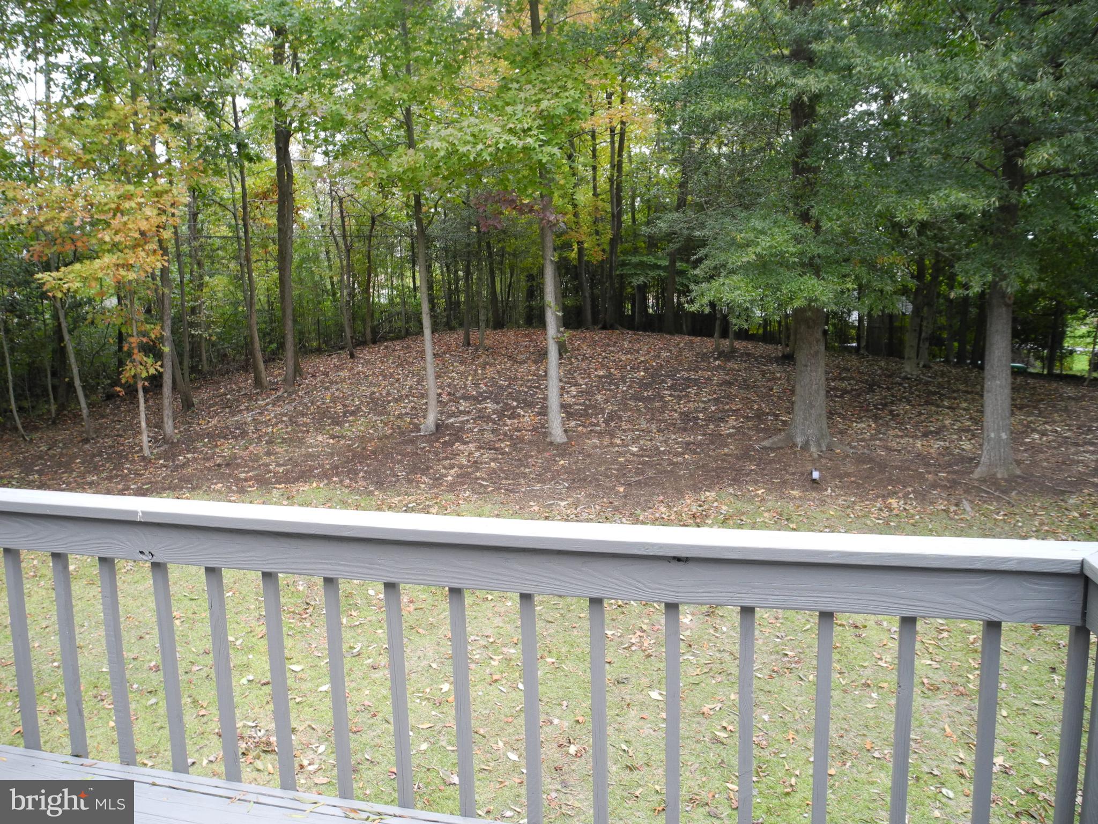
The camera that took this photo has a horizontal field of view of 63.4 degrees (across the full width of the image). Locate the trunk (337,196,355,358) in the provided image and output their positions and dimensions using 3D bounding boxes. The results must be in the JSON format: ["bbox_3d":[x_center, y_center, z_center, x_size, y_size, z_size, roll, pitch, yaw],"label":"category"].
[{"bbox_3d":[-5.096,-3.366,22.223,0.220,3.970,0.220,-1,8,0],"label":"trunk"}]

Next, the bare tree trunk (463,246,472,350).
[{"bbox_3d":[-2.364,-3.333,25.900,0.215,2.868,0.190,1,9,-6],"label":"bare tree trunk"}]

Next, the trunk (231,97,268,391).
[{"bbox_3d":[-6.249,-3.466,18.580,0.320,6.020,0.320,-1,8,0],"label":"trunk"}]

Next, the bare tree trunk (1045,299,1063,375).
[{"bbox_3d":[12.506,-1.816,21.948,0.269,1.887,0.245,4,11,29],"label":"bare tree trunk"}]

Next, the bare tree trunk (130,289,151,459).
[{"bbox_3d":[-6.794,-0.620,14.751,0.141,2.822,0.110,-5,10,-25],"label":"bare tree trunk"}]

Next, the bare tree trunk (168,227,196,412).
[{"bbox_3d":[-7.132,-1.717,17.257,0.280,3.490,0.280,0,8,0],"label":"bare tree trunk"}]

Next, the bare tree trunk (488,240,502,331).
[{"bbox_3d":[-1.838,-4.234,29.412,0.316,2.986,0.273,-4,9,-3],"label":"bare tree trunk"}]

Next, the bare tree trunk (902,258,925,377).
[{"bbox_3d":[8.785,-2.271,21.304,0.380,2.800,0.380,-1,8,0],"label":"bare tree trunk"}]

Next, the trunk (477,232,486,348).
[{"bbox_3d":[-1.977,-3.505,25.593,0.213,3.282,0.188,-1,9,-4],"label":"trunk"}]

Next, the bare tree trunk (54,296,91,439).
[{"bbox_3d":[-8.952,-0.825,16.695,0.238,2.720,0.165,-12,13,-26],"label":"bare tree trunk"}]

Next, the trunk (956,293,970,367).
[{"bbox_3d":[12.036,-2.416,25.856,0.320,2.070,0.320,-3,8,0],"label":"trunk"}]

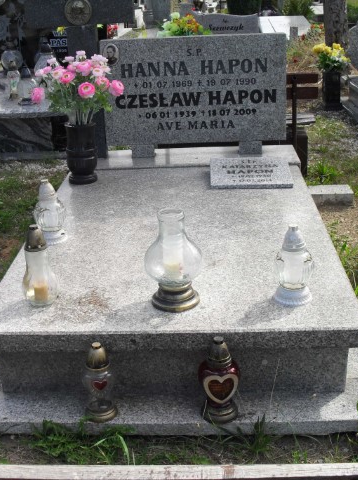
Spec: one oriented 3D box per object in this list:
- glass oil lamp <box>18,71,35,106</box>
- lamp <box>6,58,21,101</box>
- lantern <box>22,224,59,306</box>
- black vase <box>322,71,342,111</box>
[{"bbox_3d":[-1.192,-1.189,5.054,0.141,0.266,0.141,-7,24,-12],"label":"glass oil lamp"},{"bbox_3d":[-1.347,-1.299,5.243,0.105,0.330,0.105,-8,24,-13],"label":"lamp"},{"bbox_3d":[-0.468,0.078,2.125,0.118,0.264,0.118,-8,24,-13],"label":"lantern"},{"bbox_3d":[1.396,-1.368,5.868,0.165,0.335,0.165,-1,24,3],"label":"black vase"}]

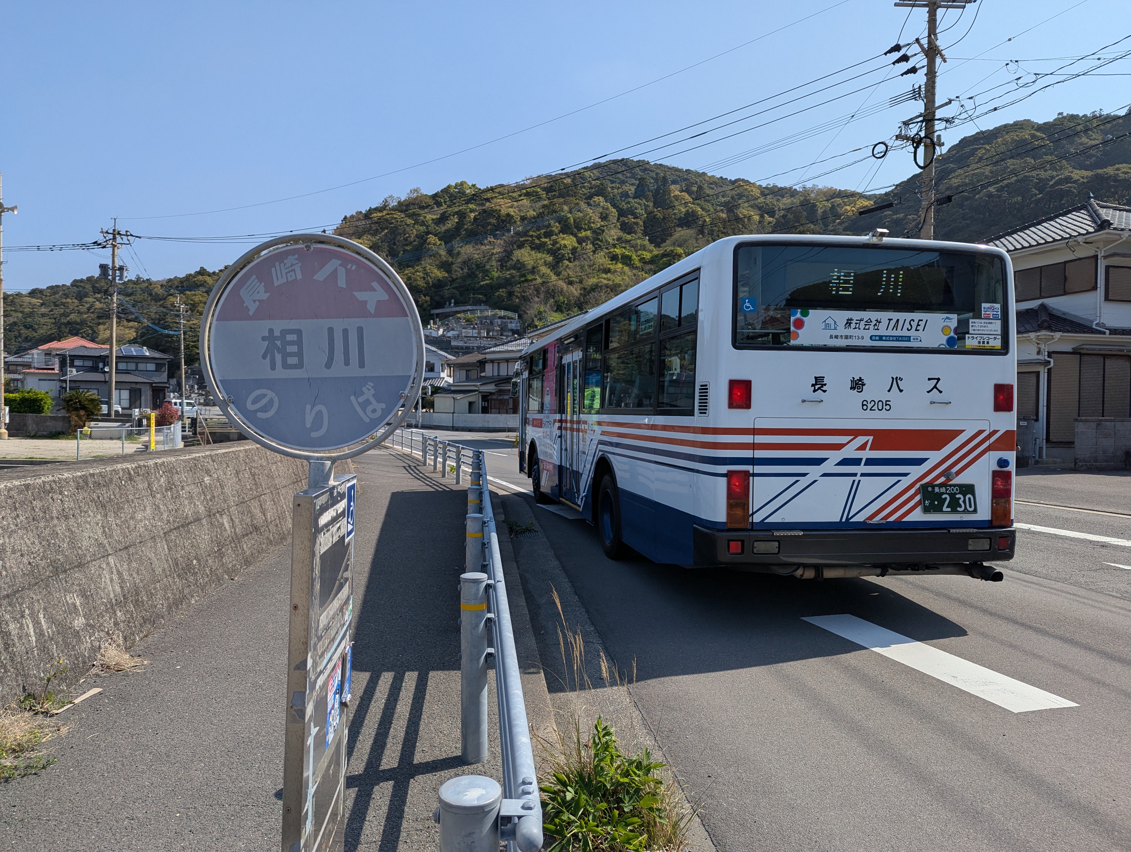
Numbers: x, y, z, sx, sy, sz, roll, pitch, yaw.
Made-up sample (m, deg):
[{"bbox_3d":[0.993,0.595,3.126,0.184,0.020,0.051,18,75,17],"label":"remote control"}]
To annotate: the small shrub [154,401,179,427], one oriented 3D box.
[{"bbox_3d":[-25.399,-0.759,50.000,1.450,1.700,1.400,0,1,-27],"label":"small shrub"}]

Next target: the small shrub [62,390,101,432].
[{"bbox_3d":[-27.745,-0.810,45.000,2.100,2.500,2.000,0,1,-30],"label":"small shrub"}]

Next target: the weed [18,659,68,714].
[{"bbox_3d":[-2.682,1.338,4.030,0.170,0.250,0.200,0,1,-12],"label":"weed"}]

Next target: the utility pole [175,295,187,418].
[{"bbox_3d":[-36.622,-6.625,75.000,1.200,11.800,0.600,0,1,-11],"label":"utility pole"}]

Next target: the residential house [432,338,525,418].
[{"bbox_3d":[-7.351,-3.902,73.000,9.800,8.200,8.500,1,1,12],"label":"residential house"}]

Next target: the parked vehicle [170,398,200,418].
[{"bbox_3d":[-36.538,-1.603,75.000,1.480,1.880,3.400,1,1,28],"label":"parked vehicle"}]

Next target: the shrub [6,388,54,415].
[{"bbox_3d":[-32.283,-1.401,47.000,2.700,1.750,1.400,1,1,0],"label":"shrub"}]

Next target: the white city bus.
[{"bbox_3d":[1.278,-0.096,10.559,2.490,2.950,10.000,0,1,-12],"label":"white city bus"}]

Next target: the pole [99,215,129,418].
[{"bbox_3d":[-27.624,-6.562,48.000,1.800,12.100,0.900,0,1,-11],"label":"pole"}]

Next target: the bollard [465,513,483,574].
[{"bbox_3d":[-0.639,1.033,5.506,0.120,0.810,0.120,1,1,6],"label":"bollard"}]

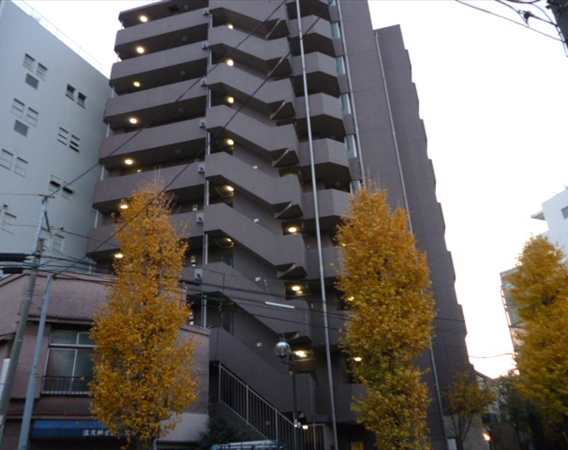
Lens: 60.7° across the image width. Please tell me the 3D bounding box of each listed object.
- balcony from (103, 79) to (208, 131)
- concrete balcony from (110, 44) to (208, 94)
[{"bbox_3d":[-7.099,-6.851,28.037,6.339,1.411,1.400,-9,-27,12],"label":"balcony"},{"bbox_3d":[-7.236,-9.357,29.279,6.339,1.411,1.400,-9,-27,12],"label":"concrete balcony"}]

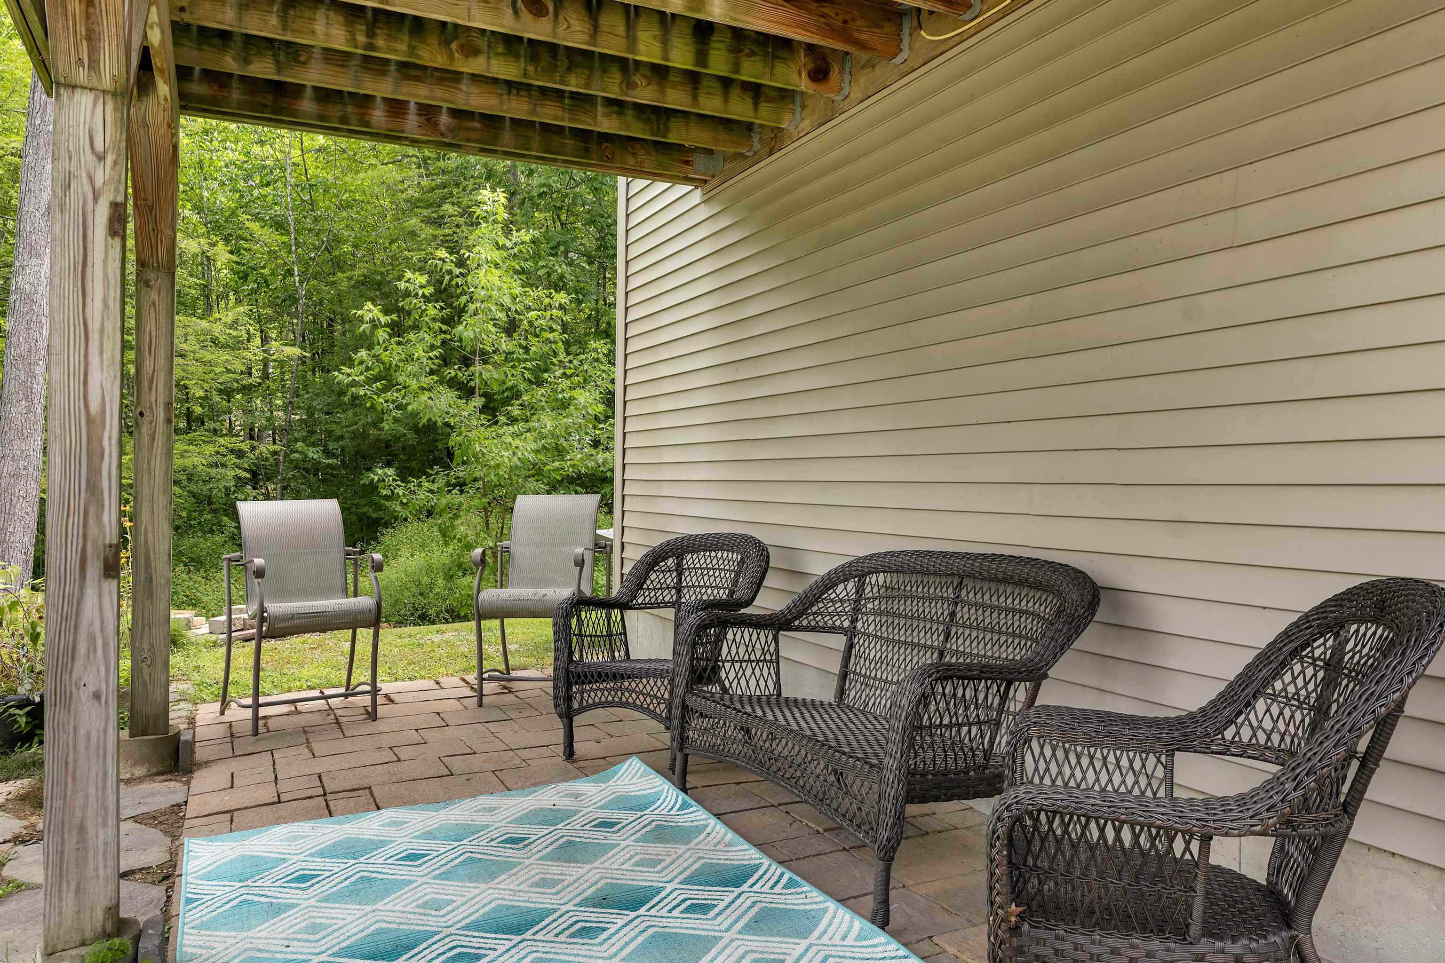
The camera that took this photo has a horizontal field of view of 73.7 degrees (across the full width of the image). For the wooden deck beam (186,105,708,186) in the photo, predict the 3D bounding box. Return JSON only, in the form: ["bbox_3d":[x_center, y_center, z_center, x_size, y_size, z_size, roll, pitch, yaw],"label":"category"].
[{"bbox_3d":[-1.258,-1.672,4.588,2.613,0.201,0.045,-1,1,-27],"label":"wooden deck beam"}]

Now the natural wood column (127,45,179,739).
[{"bbox_3d":[-2.413,-0.306,4.092,0.141,2.734,0.141,1,0,-27],"label":"natural wood column"}]

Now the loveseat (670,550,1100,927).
[{"bbox_3d":[0.438,0.692,3.184,0.799,0.915,1.337,1,0,-27],"label":"loveseat"}]

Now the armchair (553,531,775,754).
[{"bbox_3d":[-0.257,0.685,4.176,0.683,0.909,0.804,1,0,25],"label":"armchair"}]

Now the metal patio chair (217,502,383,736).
[{"bbox_3d":[-2.026,0.602,4.623,0.623,1.045,0.663,1,0,-38],"label":"metal patio chair"}]

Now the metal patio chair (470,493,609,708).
[{"bbox_3d":[-0.948,0.613,5.115,0.623,1.045,0.663,1,0,3],"label":"metal patio chair"}]

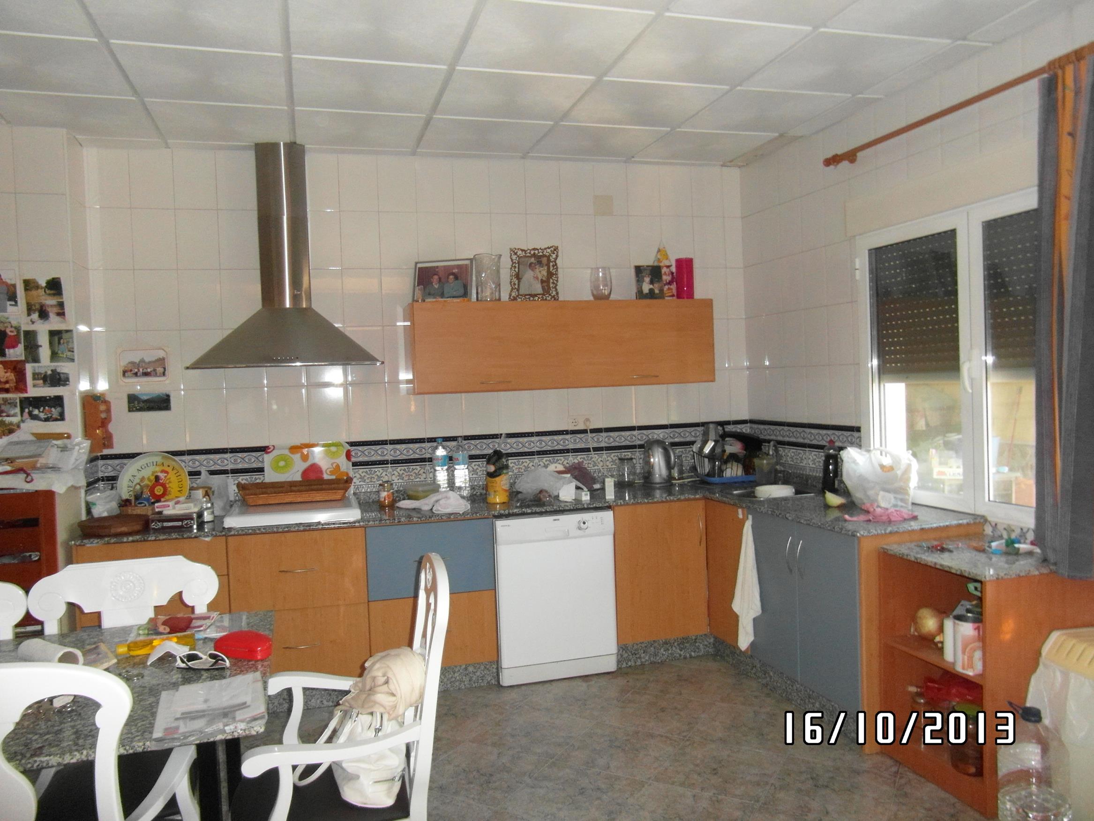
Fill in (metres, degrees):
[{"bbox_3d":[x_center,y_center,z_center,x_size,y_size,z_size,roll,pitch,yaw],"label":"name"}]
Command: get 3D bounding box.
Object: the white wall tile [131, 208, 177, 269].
[{"bbox_3d":[-1.921,-0.832,3.712,0.200,0.300,0.010,-3,3,-15],"label":"white wall tile"}]

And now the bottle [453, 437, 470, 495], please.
[{"bbox_3d":[-0.450,0.297,3.999,0.086,0.318,0.086,-3,3,-15],"label":"bottle"}]

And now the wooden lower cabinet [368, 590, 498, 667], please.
[{"bbox_3d":[-0.595,1.022,3.817,0.597,0.353,0.580,-3,3,-15],"label":"wooden lower cabinet"}]

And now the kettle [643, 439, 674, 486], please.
[{"bbox_3d":[0.617,0.286,4.211,0.205,0.247,0.160,-1,3,15],"label":"kettle"}]

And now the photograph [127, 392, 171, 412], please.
[{"bbox_3d":[-1.934,-0.037,3.689,0.195,0.092,0.012,-3,3,-15],"label":"photograph"}]

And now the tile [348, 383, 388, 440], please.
[{"bbox_3d":[-0.938,0.009,3.978,0.200,0.300,0.012,-3,3,-15],"label":"tile"}]

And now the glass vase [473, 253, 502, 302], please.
[{"bbox_3d":[-0.302,-0.677,3.941,0.140,0.250,0.125,-3,3,-13],"label":"glass vase"}]

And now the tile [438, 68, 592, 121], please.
[{"bbox_3d":[-0.160,-1.355,3.280,0.595,0.018,0.595,-3,4,-16],"label":"tile"}]

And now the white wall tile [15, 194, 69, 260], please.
[{"bbox_3d":[-2.195,-0.797,3.310,0.200,0.300,0.010,-3,3,-15],"label":"white wall tile"}]

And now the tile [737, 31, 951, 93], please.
[{"bbox_3d":[1.159,-1.382,3.030,0.595,0.018,0.595,-3,4,-16],"label":"tile"}]

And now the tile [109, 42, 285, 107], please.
[{"bbox_3d":[-1.313,-1.297,2.953,0.595,0.018,0.595,-3,4,-16],"label":"tile"}]

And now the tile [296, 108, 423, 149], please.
[{"bbox_3d":[-0.912,-1.362,3.674,0.600,0.020,0.540,-3,3,-16],"label":"tile"}]

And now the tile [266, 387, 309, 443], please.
[{"bbox_3d":[-1.341,0.024,3.958,0.200,0.300,0.010,-3,4,-13],"label":"tile"}]

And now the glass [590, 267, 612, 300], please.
[{"bbox_3d":[0.300,-0.680,4.121,0.125,0.190,0.125,-2,3,0],"label":"glass"}]

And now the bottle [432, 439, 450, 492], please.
[{"bbox_3d":[-0.567,0.306,4.050,0.083,0.310,0.083,-3,4,-13],"label":"bottle"}]

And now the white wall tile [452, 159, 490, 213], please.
[{"bbox_3d":[-0.403,-1.215,4.102,0.200,0.300,0.010,-3,3,-15],"label":"white wall tile"}]

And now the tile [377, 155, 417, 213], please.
[{"bbox_3d":[-0.797,-1.200,4.021,0.200,0.300,0.010,-3,4,-13],"label":"tile"}]

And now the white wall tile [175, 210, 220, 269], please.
[{"bbox_3d":[-1.759,-0.855,3.810,0.200,0.300,0.010,-3,4,-13],"label":"white wall tile"}]

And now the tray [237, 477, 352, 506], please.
[{"bbox_3d":[-1.248,0.404,3.787,0.540,0.090,0.270,-3,3,-13],"label":"tray"}]

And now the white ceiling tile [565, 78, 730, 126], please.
[{"bbox_3d":[0.416,-1.363,3.372,0.597,0.015,0.590,-3,3,-15],"label":"white ceiling tile"}]

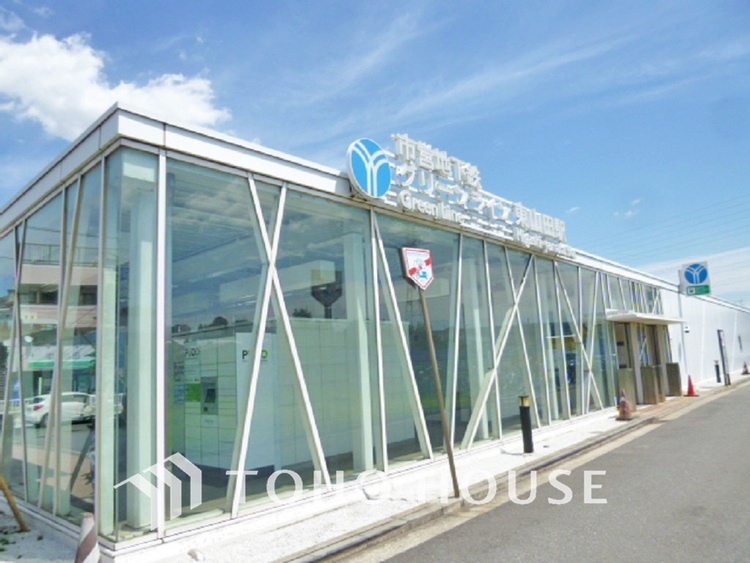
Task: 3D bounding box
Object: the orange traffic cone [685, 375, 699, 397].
[{"bbox_3d":[10.508,3.461,17.303,0.390,0.700,0.390,-11,-12,40],"label":"orange traffic cone"}]

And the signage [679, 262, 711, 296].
[{"bbox_3d":[13.349,-0.066,21.600,1.000,1.380,0.200,-11,-12,40],"label":"signage"}]

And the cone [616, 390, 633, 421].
[{"bbox_3d":[5.710,2.818,11.953,0.370,0.700,0.370,-11,-12,40],"label":"cone"}]

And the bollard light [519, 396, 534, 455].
[{"bbox_3d":[2.521,2.383,8.669,0.165,0.910,0.165,-11,-12,40],"label":"bollard light"}]

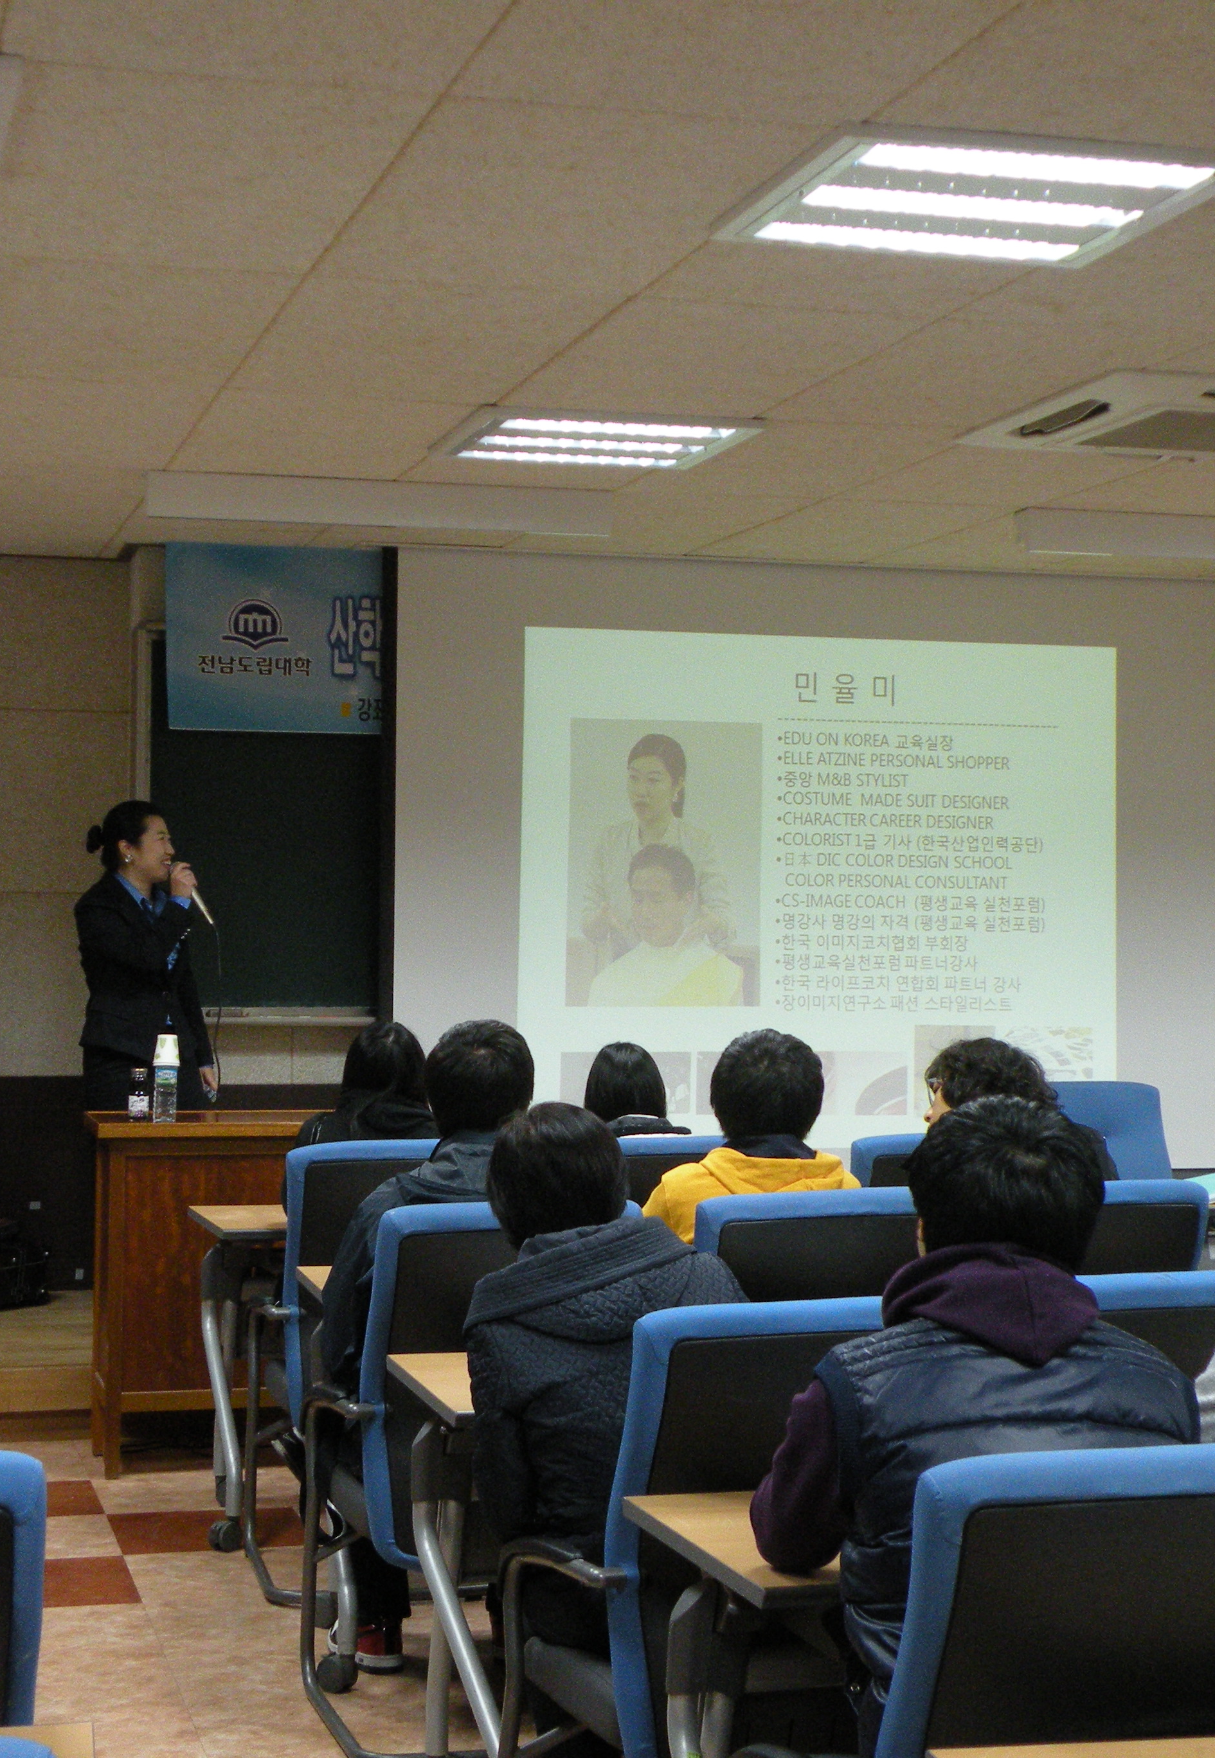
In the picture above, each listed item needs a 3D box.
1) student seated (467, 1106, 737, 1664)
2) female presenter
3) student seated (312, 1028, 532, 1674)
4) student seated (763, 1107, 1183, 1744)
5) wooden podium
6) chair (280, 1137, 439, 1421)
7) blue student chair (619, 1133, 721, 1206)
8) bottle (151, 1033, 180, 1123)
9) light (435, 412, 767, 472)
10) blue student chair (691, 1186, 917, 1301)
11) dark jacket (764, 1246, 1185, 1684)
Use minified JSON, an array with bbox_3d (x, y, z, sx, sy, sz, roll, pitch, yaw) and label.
[{"bbox_3d":[-0.023,0.922,4.265,0.460,1.200,0.700,0,0,-15],"label":"student seated"},{"bbox_3d":[-1.345,0.557,8.147,0.340,1.572,0.460,0,-1,33],"label":"female presenter"},{"bbox_3d":[-0.295,0.899,5.429,0.520,1.280,0.780,0,-1,-15],"label":"student seated"},{"bbox_3d":[0.396,0.873,3.150,0.520,1.285,0.780,0,-1,-15],"label":"student seated"},{"bbox_3d":[-0.937,1.099,7.678,0.900,0.920,0.470,0,-1,-15],"label":"wooden podium"},{"bbox_3d":[-0.518,1.061,6.341,0.530,0.970,0.600,0,-1,-15],"label":"chair"},{"bbox_3d":[0.024,1.072,6.906,0.530,0.940,0.600,0,0,-15],"label":"blue student chair"},{"bbox_3d":[-1.148,0.518,7.382,0.075,0.238,0.075,0,0,-15],"label":"bottle"},{"bbox_3d":[-0.034,-1.067,6.749,0.660,0.080,0.660,0,-1,-15],"label":"light"},{"bbox_3d":[0.311,1.055,5.403,0.530,0.970,0.600,0,-1,-15],"label":"blue student chair"},{"bbox_3d":[0.405,0.656,3.159,0.520,0.580,0.370,0,0,-15],"label":"dark jacket"}]

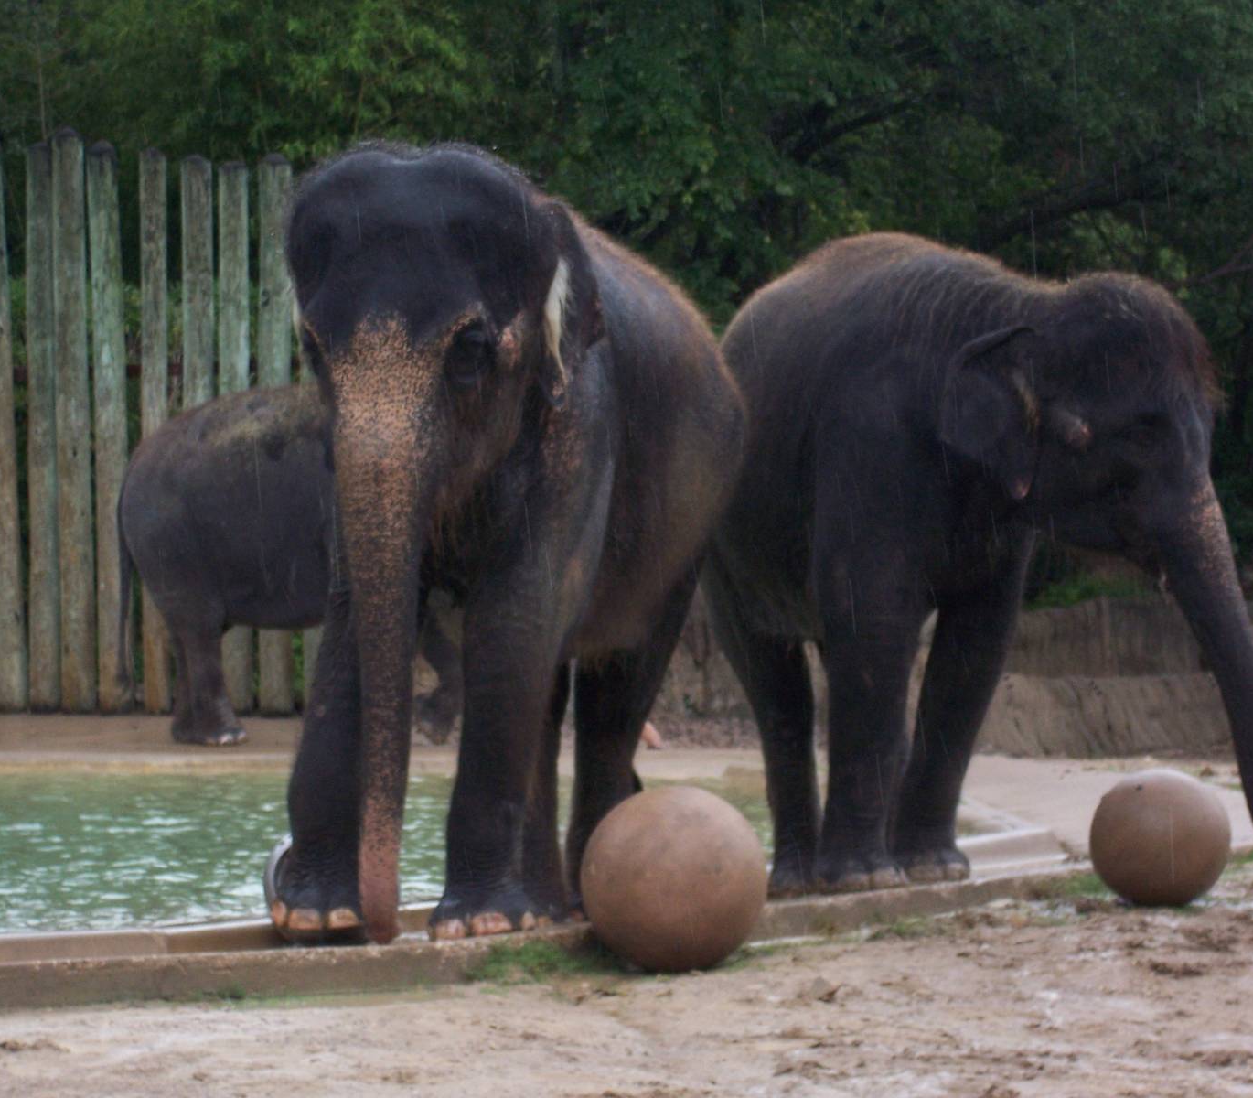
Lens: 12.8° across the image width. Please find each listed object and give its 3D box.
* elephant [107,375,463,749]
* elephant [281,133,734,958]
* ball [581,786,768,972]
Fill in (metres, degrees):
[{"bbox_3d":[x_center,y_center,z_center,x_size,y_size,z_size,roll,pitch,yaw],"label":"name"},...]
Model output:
[{"bbox_3d":[-1.430,0.090,32.000,2.850,2.080,0.950,0,1,10],"label":"elephant"},{"bbox_3d":[-0.280,0.000,18.500,1.100,2.520,2.800,0,1,27],"label":"elephant"},{"bbox_3d":[0.158,1.075,18.200,0.610,0.610,0.610,0,1,0],"label":"ball"}]

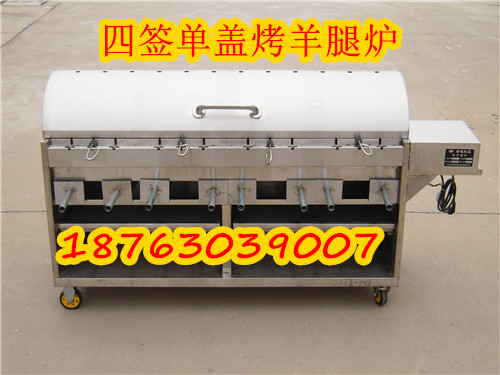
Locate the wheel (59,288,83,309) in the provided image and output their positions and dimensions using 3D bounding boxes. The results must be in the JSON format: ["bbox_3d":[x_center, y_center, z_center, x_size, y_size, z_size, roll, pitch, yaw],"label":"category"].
[{"bbox_3d":[-0.673,0.412,3.200,0.085,0.093,0.040,0,23,-1],"label":"wheel"}]

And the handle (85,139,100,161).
[{"bbox_3d":[-0.536,-0.126,2.906,0.052,0.050,0.085,0,23,-1],"label":"handle"}]

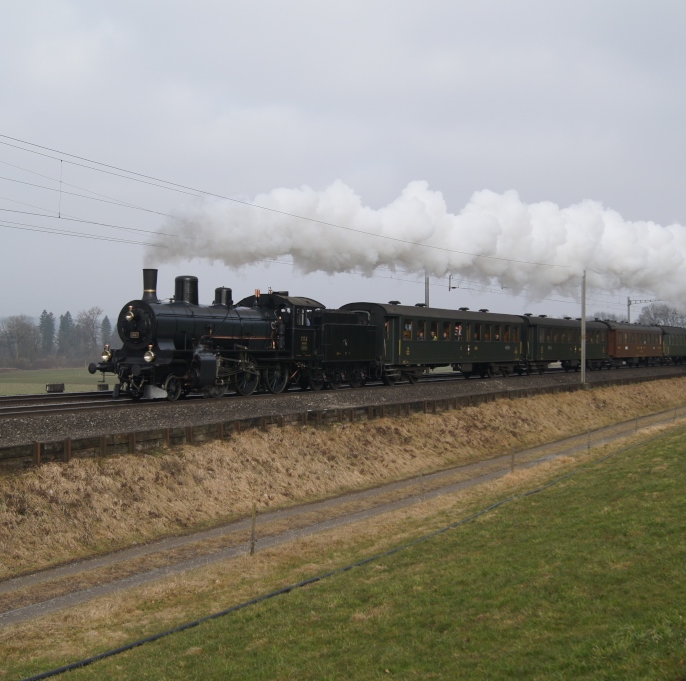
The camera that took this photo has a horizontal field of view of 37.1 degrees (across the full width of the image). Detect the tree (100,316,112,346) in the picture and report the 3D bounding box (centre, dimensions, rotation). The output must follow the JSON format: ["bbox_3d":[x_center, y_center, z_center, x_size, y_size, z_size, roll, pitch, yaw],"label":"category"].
[{"bbox_3d":[-84.615,-0.321,365.000,4.100,16.837,4.100,0,0,0],"label":"tree"}]

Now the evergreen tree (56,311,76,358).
[{"bbox_3d":[-84.014,-0.682,310.000,5.400,16.512,5.400,0,0,0],"label":"evergreen tree"}]

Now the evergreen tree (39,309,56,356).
[{"bbox_3d":[-89.528,-0.757,310.000,4.800,16.663,4.800,0,0,0],"label":"evergreen tree"}]

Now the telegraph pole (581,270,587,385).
[{"bbox_3d":[15.139,-0.817,64.300,0.240,7.164,0.240,0,0,29],"label":"telegraph pole"}]

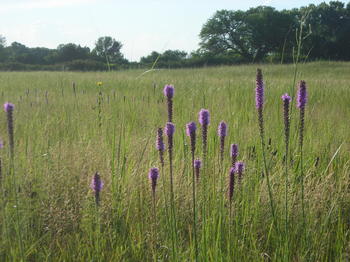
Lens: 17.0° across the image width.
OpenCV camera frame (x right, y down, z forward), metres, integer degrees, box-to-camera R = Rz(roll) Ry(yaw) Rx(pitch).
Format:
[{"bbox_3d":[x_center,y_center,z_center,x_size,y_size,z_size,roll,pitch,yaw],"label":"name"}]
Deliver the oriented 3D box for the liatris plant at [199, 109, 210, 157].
[{"bbox_3d":[0.128,0.006,5.000,0.048,0.200,0.047,0,3,0],"label":"liatris plant"}]

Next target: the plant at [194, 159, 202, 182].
[{"bbox_3d":[0.109,0.185,5.500,0.038,0.113,0.037,0,3,0],"label":"plant"}]

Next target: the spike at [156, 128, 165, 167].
[{"bbox_3d":[-0.059,0.071,4.900,0.036,0.164,0.035,0,3,0],"label":"spike"}]

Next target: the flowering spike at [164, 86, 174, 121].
[{"bbox_3d":[-0.025,-0.119,5.200,0.047,0.175,0.046,0,3,0],"label":"flowering spike"}]

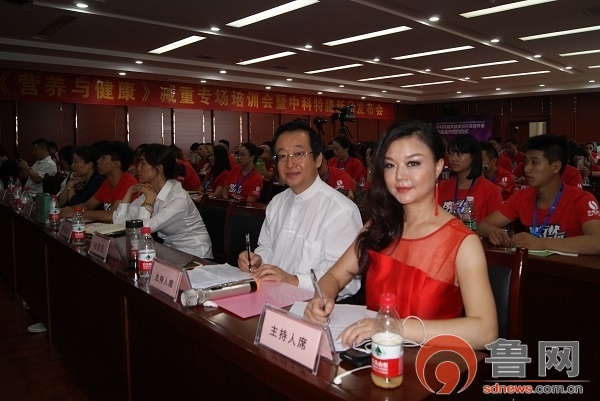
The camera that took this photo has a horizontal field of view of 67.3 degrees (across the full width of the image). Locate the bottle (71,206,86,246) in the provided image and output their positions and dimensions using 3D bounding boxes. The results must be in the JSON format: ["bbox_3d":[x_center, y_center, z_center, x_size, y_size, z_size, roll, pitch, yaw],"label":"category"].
[{"bbox_3d":[-1.064,0.123,2.165,0.060,0.175,0.060,-7,10,-42],"label":"bottle"}]

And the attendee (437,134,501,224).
[{"bbox_3d":[0.886,0.265,2.539,0.670,1.278,0.470,-7,10,-42],"label":"attendee"}]

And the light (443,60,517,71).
[{"bbox_3d":[4.784,-3.637,12.095,0.280,0.080,1.960,-7,10,-42],"label":"light"}]

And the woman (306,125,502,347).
[{"bbox_3d":[0.251,0.427,1.235,0.500,1.287,0.650,4,8,33],"label":"woman"}]

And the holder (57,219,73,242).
[{"bbox_3d":[-1.161,0.150,2.286,0.075,0.094,0.205,-7,10,-42],"label":"holder"}]

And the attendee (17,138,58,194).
[{"bbox_3d":[-2.794,0.021,4.647,0.700,1.282,0.480,-7,10,-42],"label":"attendee"}]

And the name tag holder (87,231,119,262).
[{"bbox_3d":[-0.829,0.191,1.904,0.072,0.098,0.200,-7,11,-42],"label":"name tag holder"}]

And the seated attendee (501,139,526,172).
[{"bbox_3d":[2.883,-0.208,6.251,0.480,1.272,0.670,6,10,42],"label":"seated attendee"}]

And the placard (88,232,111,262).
[{"bbox_3d":[-0.831,0.193,1.926,0.075,0.094,0.205,-7,10,-42],"label":"placard"}]

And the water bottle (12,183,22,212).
[{"bbox_3d":[-2.130,-0.024,3.394,0.060,0.175,0.060,-7,10,-42],"label":"water bottle"}]

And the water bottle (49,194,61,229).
[{"bbox_3d":[-1.422,0.052,2.612,0.061,0.184,0.061,-7,11,-43],"label":"water bottle"}]

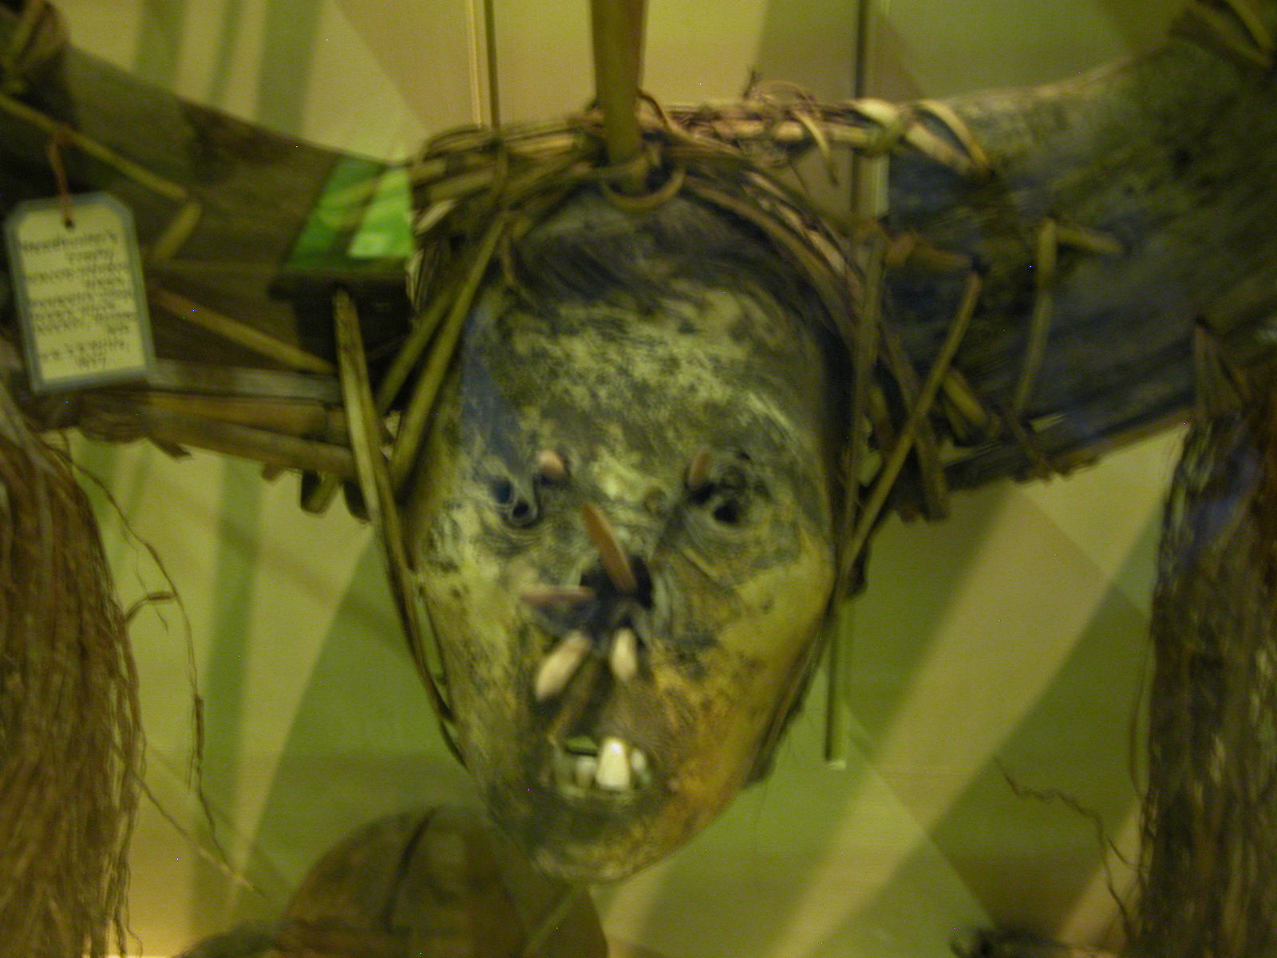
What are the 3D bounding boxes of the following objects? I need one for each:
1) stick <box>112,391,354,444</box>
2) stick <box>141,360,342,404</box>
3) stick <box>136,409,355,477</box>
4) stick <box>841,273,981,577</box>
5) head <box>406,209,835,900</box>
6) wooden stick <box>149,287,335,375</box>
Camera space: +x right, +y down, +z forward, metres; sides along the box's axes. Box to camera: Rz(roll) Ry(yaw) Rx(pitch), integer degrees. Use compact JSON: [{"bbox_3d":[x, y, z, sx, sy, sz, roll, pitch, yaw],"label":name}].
[{"bbox_3d":[-0.138,-0.021,0.665,0.080,0.009,0.009,6,0,0],"label":"stick"},{"bbox_3d":[-0.133,-0.033,0.665,0.067,0.008,0.008,5,0,0],"label":"stick"},{"bbox_3d":[-0.131,-0.012,0.665,0.074,0.009,0.009,11,0,0],"label":"stick"},{"bbox_3d":[0.089,-0.019,0.650,0.005,0.104,0.005,23,0,0],"label":"stick"},{"bbox_3d":[-0.005,0.018,0.655,0.141,0.222,0.160,3,5,3],"label":"head"},{"bbox_3d":[-0.132,-0.049,0.665,0.066,0.006,0.006,23,0,0],"label":"wooden stick"}]

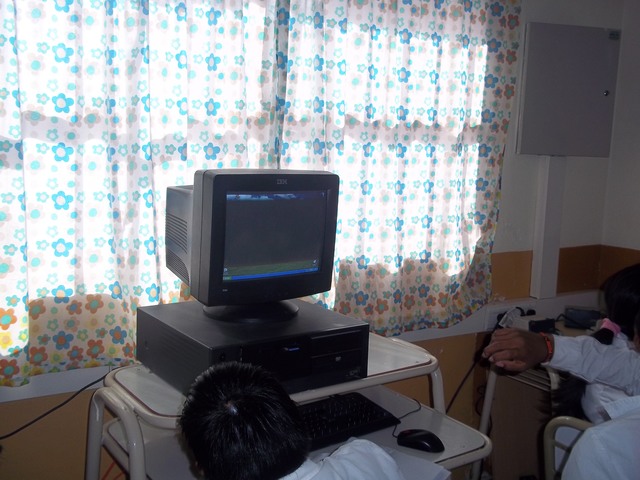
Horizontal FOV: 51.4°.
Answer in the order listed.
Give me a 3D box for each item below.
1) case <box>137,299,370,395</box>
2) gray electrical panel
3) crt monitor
[{"bbox_3d":[-0.176,0.256,1.657,0.425,0.138,0.415,-3,9,-36],"label":"case"},{"bbox_3d":[0.965,-0.579,2.617,0.410,0.490,0.070,0,8,-17],"label":"gray electrical panel"},{"bbox_3d":[-0.206,-0.001,1.723,0.360,0.352,0.345,-4,9,-39],"label":"crt monitor"}]

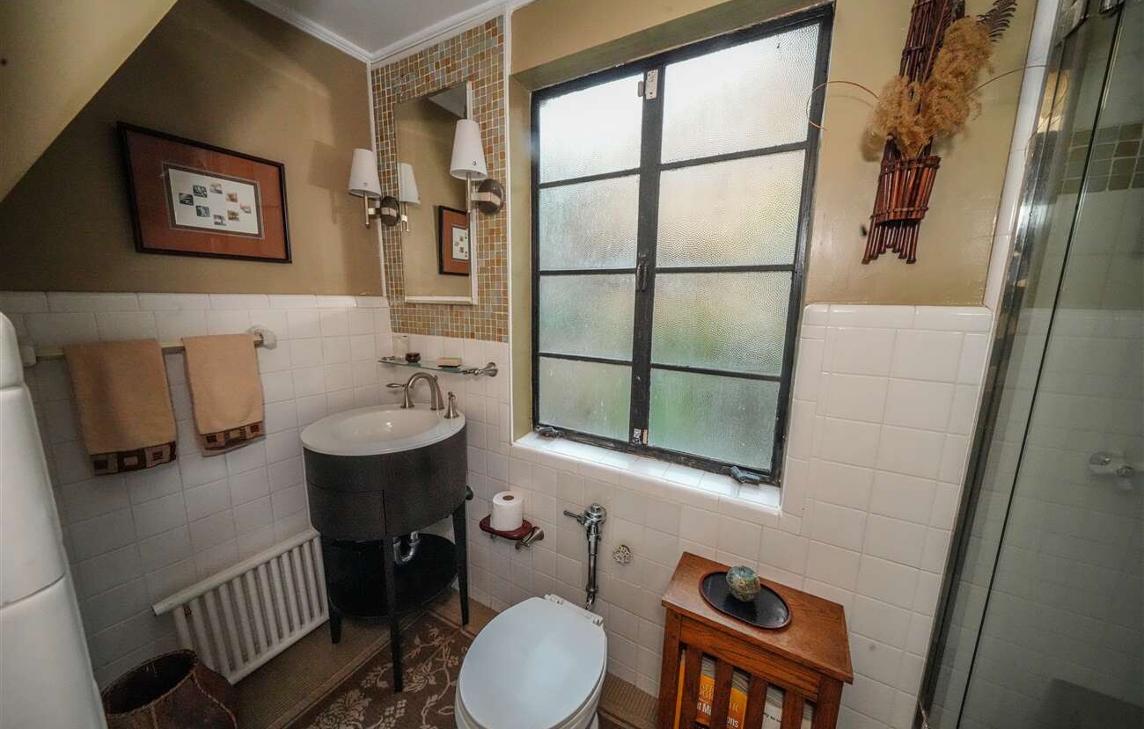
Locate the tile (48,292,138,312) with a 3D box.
[{"bbox_3d":[-1.244,-0.163,0.997,0.009,0.051,0.152,6,11,30],"label":"tile"}]

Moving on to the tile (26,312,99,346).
[{"bbox_3d":[-1.269,-0.077,0.952,0.009,0.108,0.108,7,11,30],"label":"tile"}]

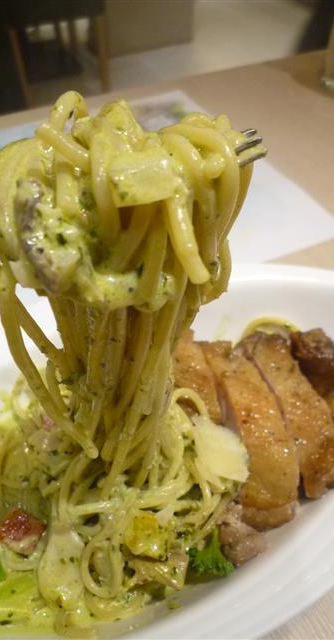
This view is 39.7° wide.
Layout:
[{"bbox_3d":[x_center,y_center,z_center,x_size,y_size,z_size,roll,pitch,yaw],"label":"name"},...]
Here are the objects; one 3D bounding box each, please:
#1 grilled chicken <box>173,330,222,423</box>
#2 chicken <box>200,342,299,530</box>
[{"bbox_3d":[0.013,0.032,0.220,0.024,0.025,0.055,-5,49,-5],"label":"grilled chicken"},{"bbox_3d":[0.036,0.051,0.204,0.024,0.025,0.075,-5,49,-5],"label":"chicken"}]

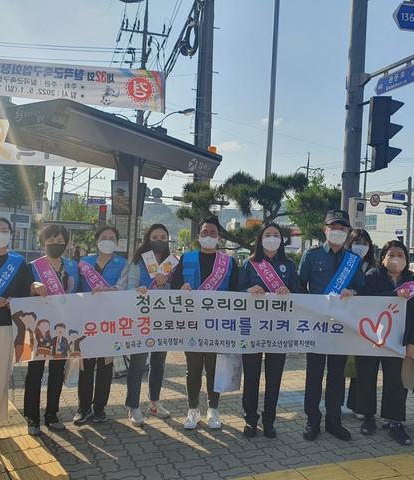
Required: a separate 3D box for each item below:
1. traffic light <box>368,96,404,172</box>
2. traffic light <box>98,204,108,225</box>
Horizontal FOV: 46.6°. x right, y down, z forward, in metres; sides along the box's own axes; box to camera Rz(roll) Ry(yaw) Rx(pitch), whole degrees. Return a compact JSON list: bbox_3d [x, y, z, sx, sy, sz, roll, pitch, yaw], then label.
[{"bbox_3d":[2.602,-1.528,6.950,0.400,1.040,0.355,3,0,4],"label":"traffic light"},{"bbox_3d":[-5.060,-1.168,23.500,0.360,1.030,0.320,3,0,-22],"label":"traffic light"}]

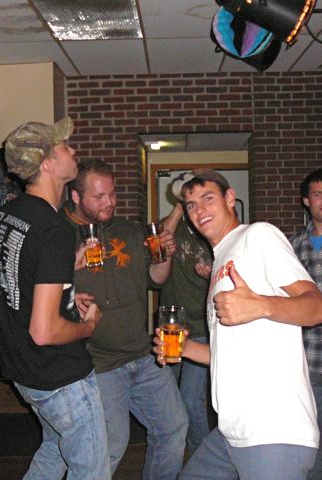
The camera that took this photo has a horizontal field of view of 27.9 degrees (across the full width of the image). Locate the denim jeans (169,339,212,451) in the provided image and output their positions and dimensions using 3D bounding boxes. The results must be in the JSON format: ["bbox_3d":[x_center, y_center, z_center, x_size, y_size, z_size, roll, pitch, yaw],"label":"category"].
[{"bbox_3d":[0.120,0.900,3.550,0.420,0.980,0.300,-1,2,0],"label":"denim jeans"}]

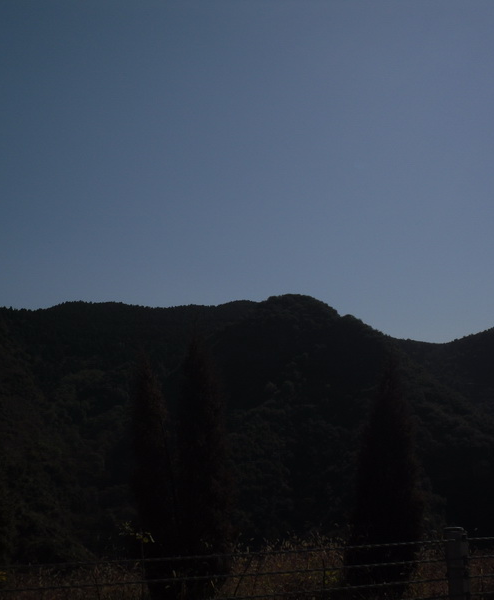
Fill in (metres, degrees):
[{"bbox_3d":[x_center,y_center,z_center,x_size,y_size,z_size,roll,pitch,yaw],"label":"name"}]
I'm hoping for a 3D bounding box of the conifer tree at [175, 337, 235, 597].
[{"bbox_3d":[-0.459,1.852,11.500,0.680,2.880,0.680,0,-9,-2],"label":"conifer tree"}]

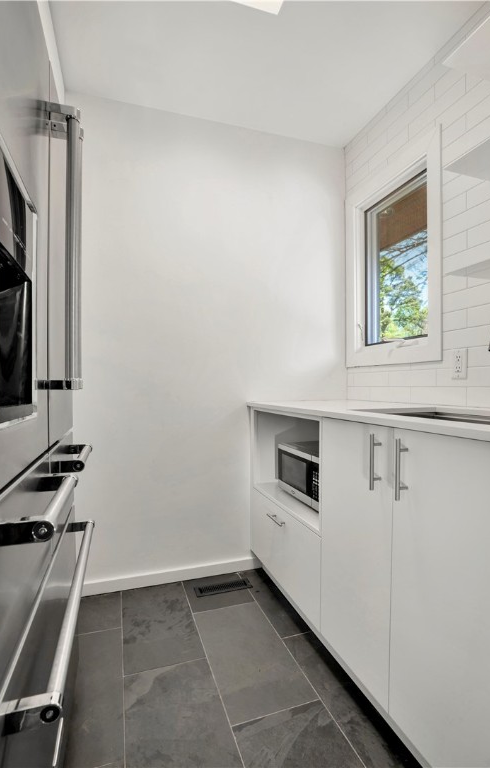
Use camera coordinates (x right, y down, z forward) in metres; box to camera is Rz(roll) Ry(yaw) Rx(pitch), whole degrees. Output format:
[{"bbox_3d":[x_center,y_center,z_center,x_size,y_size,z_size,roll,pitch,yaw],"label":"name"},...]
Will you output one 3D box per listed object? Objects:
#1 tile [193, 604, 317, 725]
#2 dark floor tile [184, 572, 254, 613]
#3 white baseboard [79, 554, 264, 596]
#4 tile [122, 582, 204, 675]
[{"bbox_3d":[0.005,1.046,1.421,0.306,0.012,0.594,1,-1,-19],"label":"tile"},{"bbox_3d":[-0.141,1.054,1.838,0.306,0.012,0.290,1,-1,-19],"label":"dark floor tile"},{"bbox_3d":[-0.379,1.012,1.917,1.034,0.072,0.015,1,-1,-19],"label":"white baseboard"},{"bbox_3d":[-0.382,1.047,1.602,0.306,0.012,0.577,1,-1,-19],"label":"tile"}]

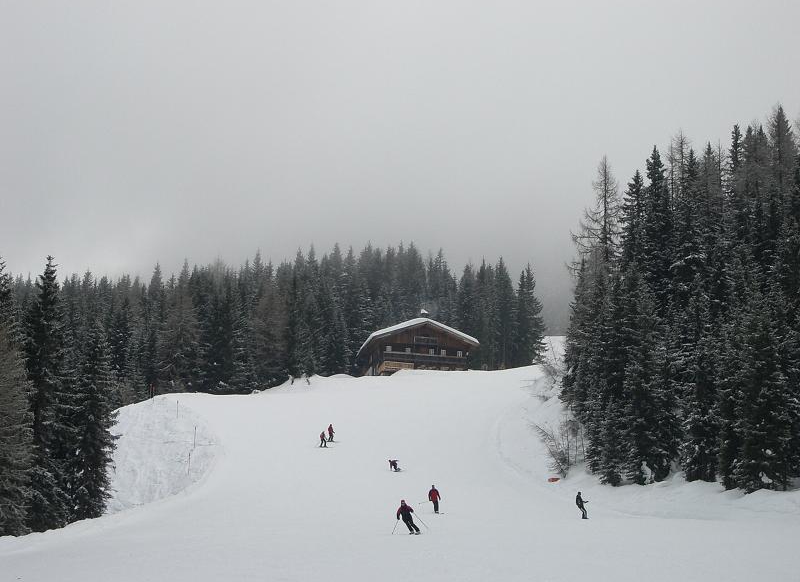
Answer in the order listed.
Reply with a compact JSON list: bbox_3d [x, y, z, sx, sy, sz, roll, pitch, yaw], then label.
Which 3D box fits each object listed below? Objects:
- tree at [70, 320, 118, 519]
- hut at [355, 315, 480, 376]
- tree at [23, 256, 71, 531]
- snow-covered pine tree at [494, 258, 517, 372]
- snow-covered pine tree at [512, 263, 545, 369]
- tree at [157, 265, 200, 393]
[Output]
[{"bbox_3d":[-17.698,7.390,107.477,2.866,11.797,2.866,1,-15,0],"label":"tree"},{"bbox_3d":[2.375,9.235,254.734,14.789,8.323,12.000,4,-15,-11],"label":"hut"},{"bbox_3d":[-19.789,5.617,103.979,2.904,15.807,2.904,1,-15,0],"label":"tree"},{"bbox_3d":[14.832,3.172,260.049,3.553,16.365,3.553,1,-15,0],"label":"snow-covered pine tree"},{"bbox_3d":[17.495,3.380,253.858,4.662,14.840,4.662,1,-15,0],"label":"snow-covered pine tree"},{"bbox_3d":[-27.497,4.842,230.080,5.466,16.619,5.466,1,-15,0],"label":"tree"}]

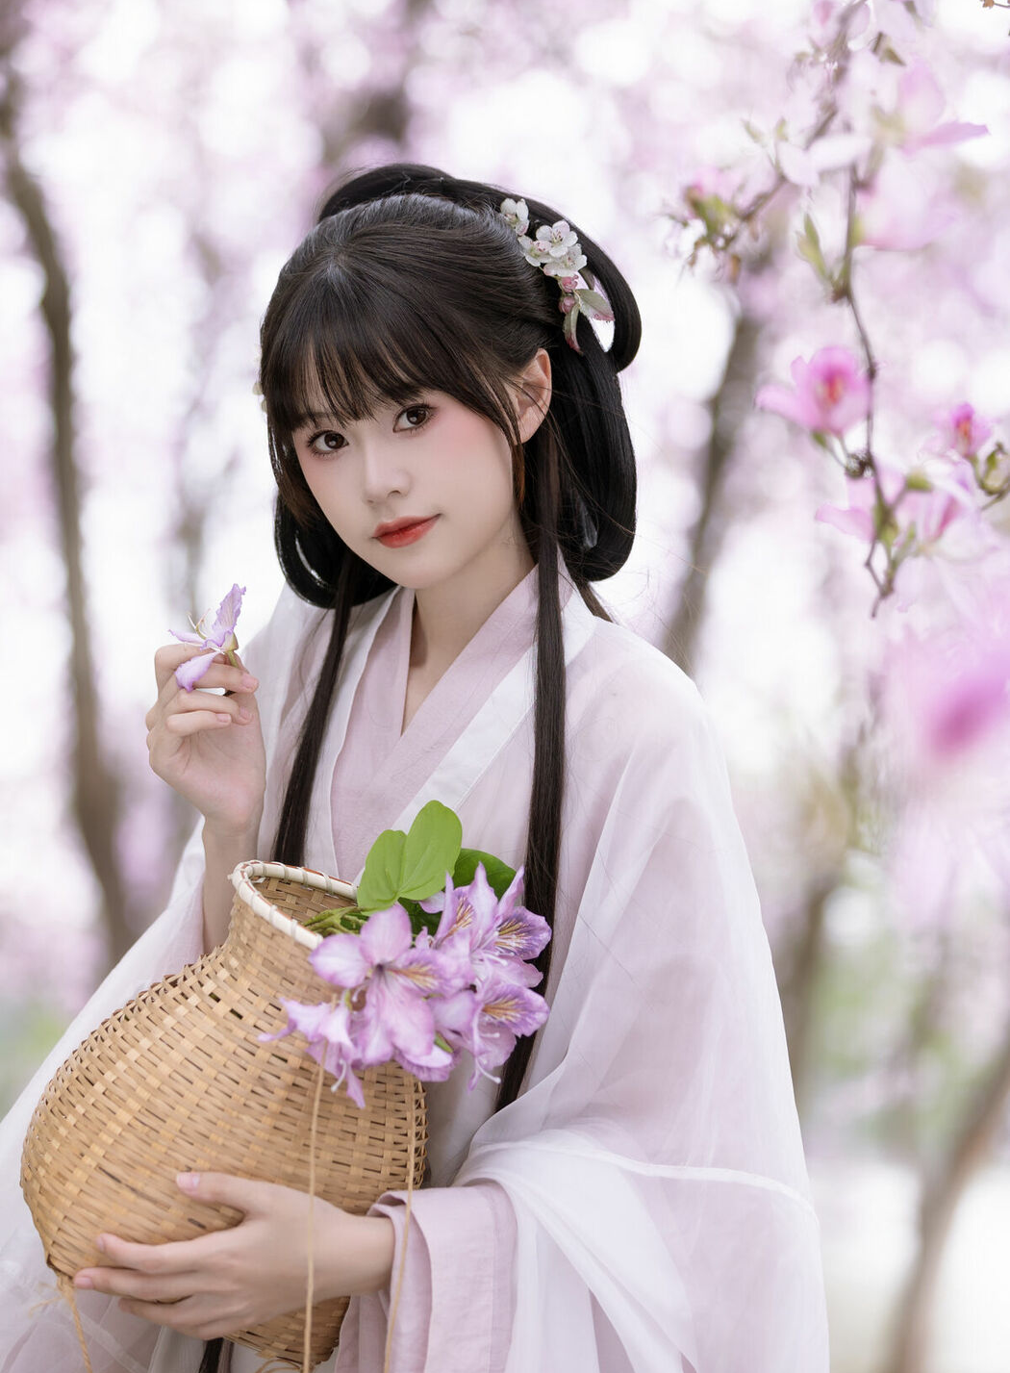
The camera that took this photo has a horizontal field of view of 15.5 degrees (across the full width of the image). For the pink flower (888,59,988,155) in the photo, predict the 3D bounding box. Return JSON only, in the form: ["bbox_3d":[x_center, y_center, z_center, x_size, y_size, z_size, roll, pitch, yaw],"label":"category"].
[{"bbox_3d":[0.339,-0.454,2.900,0.078,0.076,0.072,1,-13,-43],"label":"pink flower"}]

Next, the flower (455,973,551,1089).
[{"bbox_3d":[-0.001,0.207,2.230,0.062,0.070,0.058,1,2,-34],"label":"flower"}]

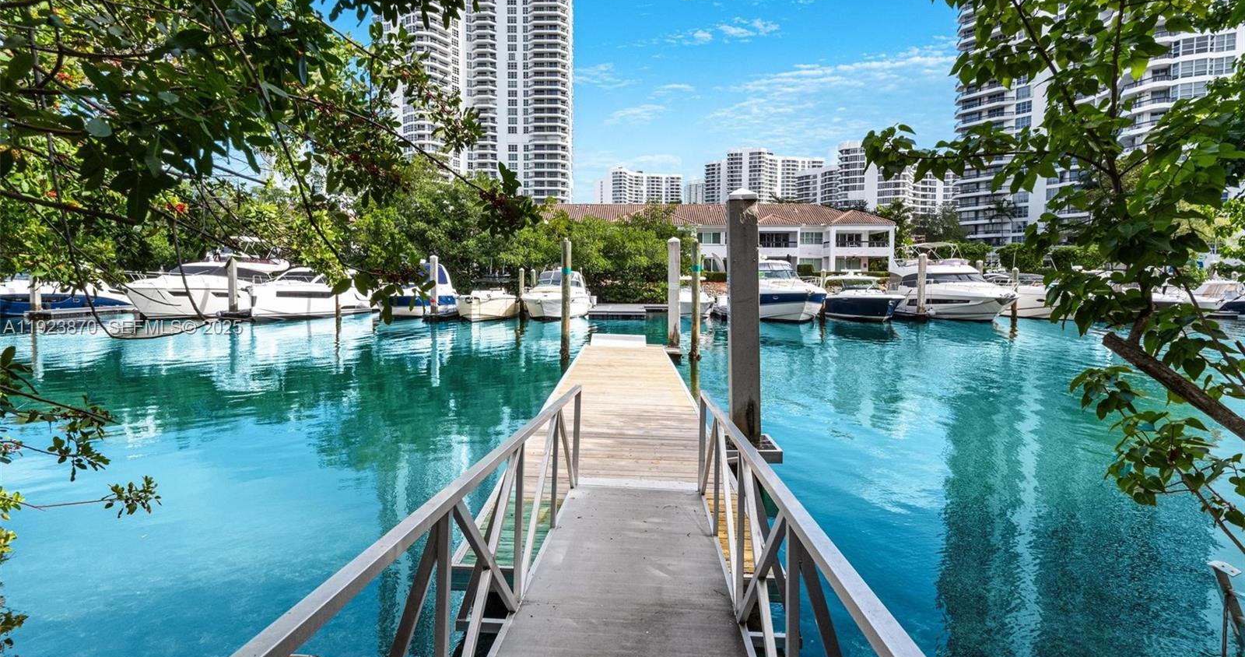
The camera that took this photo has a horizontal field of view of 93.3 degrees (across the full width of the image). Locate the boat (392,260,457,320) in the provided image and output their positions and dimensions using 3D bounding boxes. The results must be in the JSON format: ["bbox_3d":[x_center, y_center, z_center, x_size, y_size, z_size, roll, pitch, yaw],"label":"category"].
[{"bbox_3d":[-14.998,-2.844,44.900,3.100,4.250,9.000,0,4,4],"label":"boat"}]

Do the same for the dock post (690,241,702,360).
[{"bbox_3d":[2.417,-0.889,19.285,0.290,3.900,0.290,0,4,0],"label":"dock post"}]

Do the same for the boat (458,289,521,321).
[{"bbox_3d":[-9.565,-1.729,42.923,2.800,2.300,8.300,0,4,4],"label":"boat"}]

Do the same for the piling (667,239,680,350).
[{"bbox_3d":[1.599,-1.042,18.477,0.360,3.650,0.360,0,5,0],"label":"piling"}]

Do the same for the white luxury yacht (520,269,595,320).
[{"bbox_3d":[-4.986,-2.538,44.820,3.600,3.650,9.800,0,4,4],"label":"white luxury yacht"}]

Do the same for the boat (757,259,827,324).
[{"bbox_3d":[10.350,-2.704,39.913,3.500,3.850,10.500,-1,5,-7],"label":"boat"}]

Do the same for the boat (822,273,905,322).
[{"bbox_3d":[15.500,-2.256,39.348,3.100,3.050,9.600,0,5,-3],"label":"boat"}]

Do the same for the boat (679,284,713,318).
[{"bbox_3d":[5.548,-2.239,47.014,2.500,2.750,7.300,-1,4,-13],"label":"boat"}]

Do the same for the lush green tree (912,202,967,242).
[{"bbox_3d":[47.200,-12.187,87.292,8.000,12.300,8.000,0,5,0],"label":"lush green tree"}]

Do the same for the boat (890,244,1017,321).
[{"bbox_3d":[22.600,-3.269,40.067,3.900,4.950,12.000,0,5,-2],"label":"boat"}]

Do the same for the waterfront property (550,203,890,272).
[{"bbox_3d":[10.300,-10.527,71.442,40.500,9.300,13.000,0,4,0],"label":"waterfront property"}]

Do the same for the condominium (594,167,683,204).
[{"bbox_3d":[16.000,-82.747,484.829,66.000,88.000,31.000,-2,5,-19],"label":"condominium"}]

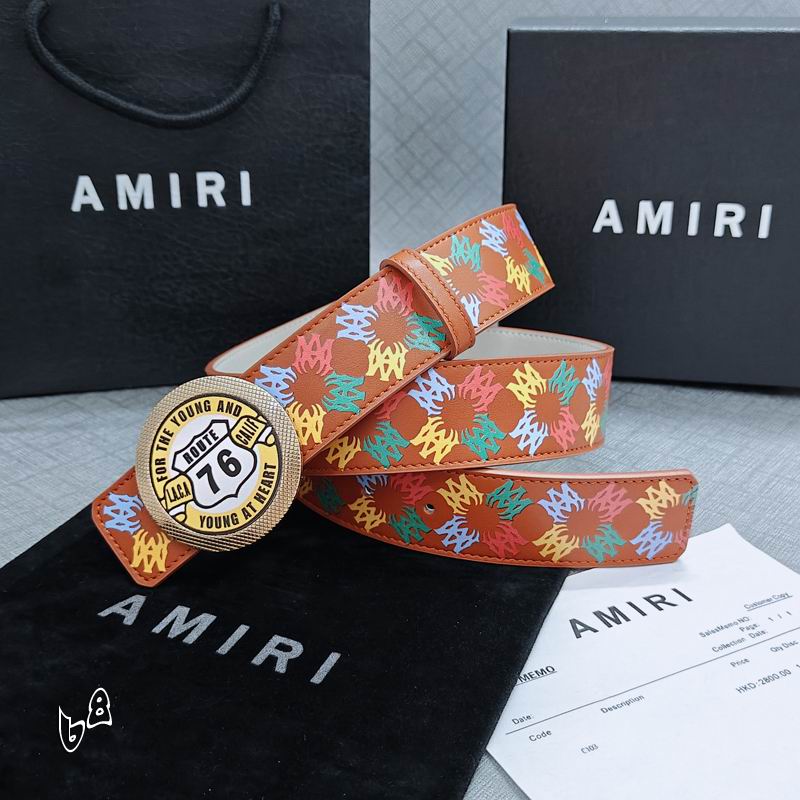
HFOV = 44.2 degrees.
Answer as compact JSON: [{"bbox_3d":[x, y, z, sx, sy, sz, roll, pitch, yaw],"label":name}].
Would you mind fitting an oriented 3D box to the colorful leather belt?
[{"bbox_3d":[0.000,-0.011,0.384,0.224,0.110,0.135,0,25,0],"label":"colorful leather belt"}]

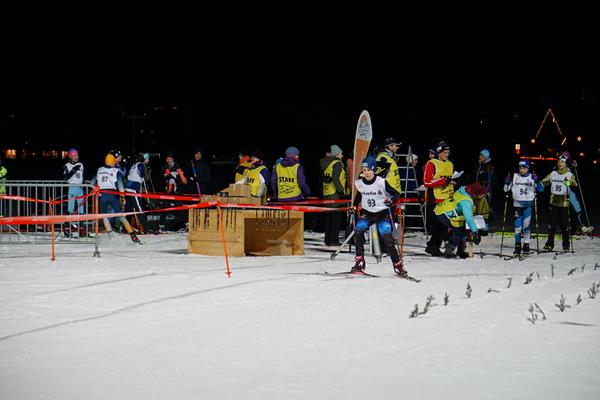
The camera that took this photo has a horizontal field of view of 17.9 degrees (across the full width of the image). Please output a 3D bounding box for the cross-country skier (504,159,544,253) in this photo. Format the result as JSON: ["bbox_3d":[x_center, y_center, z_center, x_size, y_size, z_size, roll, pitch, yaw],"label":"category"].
[{"bbox_3d":[3.506,0.118,29.800,0.640,1.500,0.480,0,1,12],"label":"cross-country skier"}]

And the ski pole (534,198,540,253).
[{"bbox_3d":[3.724,0.225,29.900,0.070,1.313,0.070,-5,18,0],"label":"ski pole"}]

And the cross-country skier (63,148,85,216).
[{"bbox_3d":[-4.256,-0.132,35.700,0.470,1.660,0.380,0,2,-14],"label":"cross-country skier"}]

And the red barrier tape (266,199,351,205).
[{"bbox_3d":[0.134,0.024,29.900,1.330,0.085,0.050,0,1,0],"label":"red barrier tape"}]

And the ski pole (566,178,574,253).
[{"bbox_3d":[4.336,0.266,30.450,0.070,1.214,0.070,-6,14,0],"label":"ski pole"}]

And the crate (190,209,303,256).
[{"bbox_3d":[-0.845,0.510,30.000,1.810,0.740,0.850,0,1,-3],"label":"crate"}]

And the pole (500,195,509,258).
[{"bbox_3d":[3.176,0.244,29.400,0.070,1.282,0.070,5,0,0],"label":"pole"}]

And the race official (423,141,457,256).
[{"bbox_3d":[2.181,-0.016,29.700,0.450,1.780,0.500,1,2,38],"label":"race official"}]

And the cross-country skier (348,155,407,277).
[{"bbox_3d":[0.987,0.197,24.200,0.740,1.530,0.750,0,1,9],"label":"cross-country skier"}]

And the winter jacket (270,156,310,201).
[{"bbox_3d":[-0.159,-0.359,31.700,0.650,0.730,0.380,0,1,9],"label":"winter jacket"}]

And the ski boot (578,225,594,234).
[{"bbox_3d":[5.368,0.553,35.600,0.290,0.180,0.120,1,2,26],"label":"ski boot"}]

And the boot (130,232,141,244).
[{"bbox_3d":[-2.926,0.685,33.800,0.110,0.200,0.270,-17,-10,32],"label":"boot"}]

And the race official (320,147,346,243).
[{"bbox_3d":[0.566,-0.072,32.600,0.360,1.720,0.480,-1,2,-21],"label":"race official"}]

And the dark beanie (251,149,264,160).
[{"bbox_3d":[-0.698,-0.747,31.200,0.240,0.200,0.210,0,1,13],"label":"dark beanie"}]

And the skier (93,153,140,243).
[{"bbox_3d":[-3.350,-0.045,34.500,0.820,1.600,0.650,0,2,-18],"label":"skier"}]

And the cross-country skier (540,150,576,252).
[{"bbox_3d":[4.267,0.033,31.300,0.620,1.640,0.450,0,2,9],"label":"cross-country skier"}]

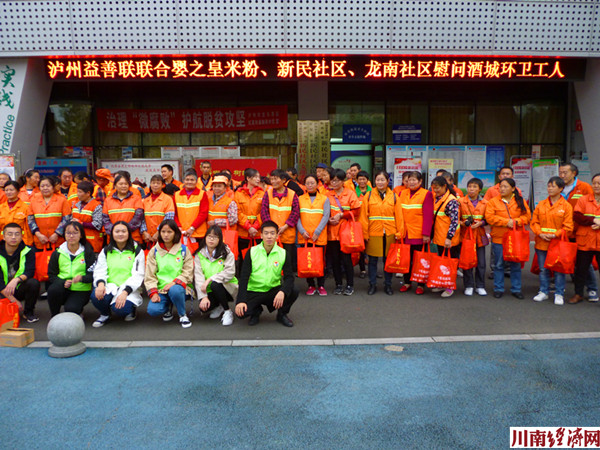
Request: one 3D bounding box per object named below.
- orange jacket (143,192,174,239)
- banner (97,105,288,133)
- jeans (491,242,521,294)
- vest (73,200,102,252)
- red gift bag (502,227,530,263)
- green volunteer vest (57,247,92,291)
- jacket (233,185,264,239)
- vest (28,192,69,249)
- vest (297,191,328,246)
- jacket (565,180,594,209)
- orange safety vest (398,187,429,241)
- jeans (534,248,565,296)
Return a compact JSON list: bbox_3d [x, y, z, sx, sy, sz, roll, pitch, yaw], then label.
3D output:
[{"bbox_3d":[-1.840,-0.109,6.310,0.400,0.651,0.290,-1,4,-10],"label":"orange jacket"},{"bbox_3d":[-2.679,-2.642,12.095,4.850,0.570,0.050,0,6,0],"label":"banner"},{"bbox_3d":[2.627,0.512,6.188,0.380,0.759,0.270,2,5,20],"label":"jeans"},{"bbox_3d":[-2.723,0.002,6.219,0.350,0.707,0.280,0,4,3],"label":"vest"},{"bbox_3d":[2.704,0.244,6.076,0.330,0.460,0.140,1,6,5],"label":"red gift bag"},{"bbox_3d":[-2.488,0.475,5.355,0.380,0.500,0.260,-1,6,-10],"label":"green volunteer vest"},{"bbox_3d":[-0.678,-0.173,6.450,0.420,0.700,0.270,-1,5,-6],"label":"jacket"},{"bbox_3d":[-3.240,-0.058,6.276,0.500,0.730,0.290,-1,6,-12],"label":"vest"},{"bbox_3d":[0.171,-0.085,6.370,0.420,0.710,0.280,0,5,-3],"label":"vest"},{"bbox_3d":[3.719,-0.288,6.504,0.500,0.680,0.320,3,7,30],"label":"jacket"},{"bbox_3d":[1.505,-0.150,6.407,0.400,0.714,0.300,2,5,20],"label":"orange safety vest"},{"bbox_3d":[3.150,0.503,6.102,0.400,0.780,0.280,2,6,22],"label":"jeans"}]

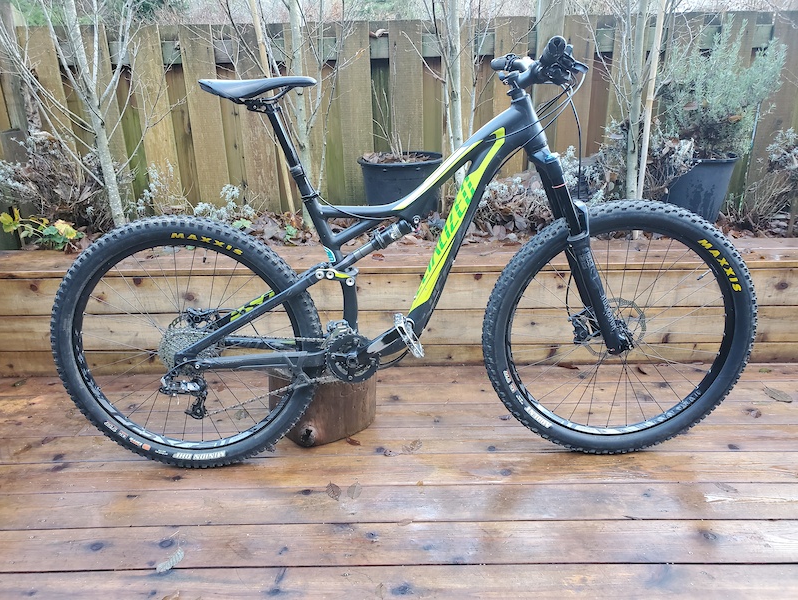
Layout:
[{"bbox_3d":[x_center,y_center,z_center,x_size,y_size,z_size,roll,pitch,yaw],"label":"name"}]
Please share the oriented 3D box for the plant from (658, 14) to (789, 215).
[{"bbox_3d":[1.388,-0.756,2.659,0.543,0.892,0.532,-1,18,1],"label":"plant"}]

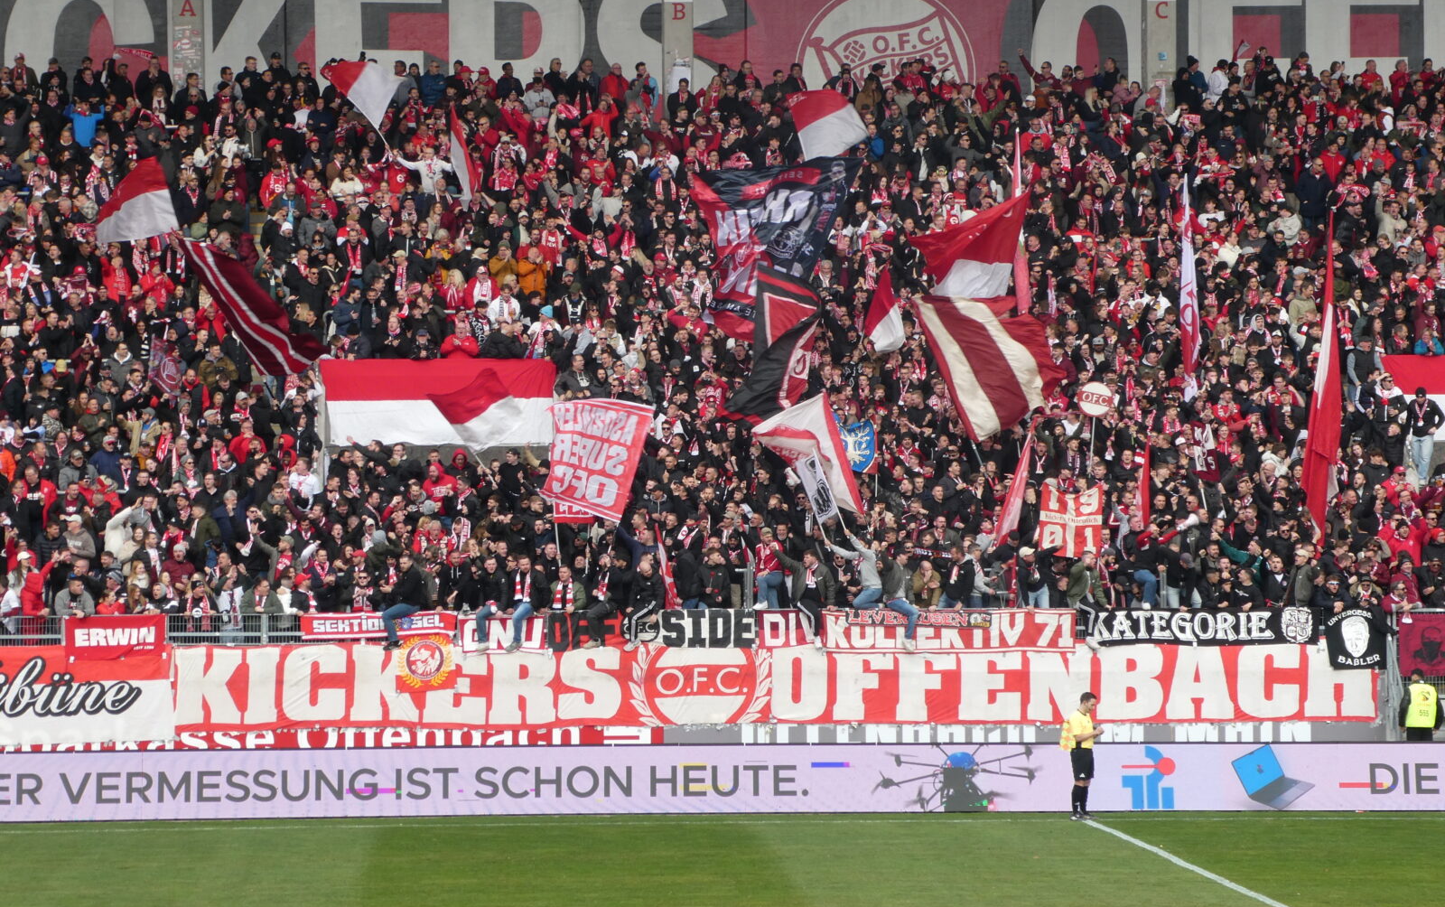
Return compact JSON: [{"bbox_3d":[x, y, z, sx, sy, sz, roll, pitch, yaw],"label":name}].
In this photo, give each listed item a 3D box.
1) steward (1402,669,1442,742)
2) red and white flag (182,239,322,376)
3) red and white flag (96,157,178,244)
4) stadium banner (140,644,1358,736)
[{"bbox_3d":[10.719,4.203,86.300,0.640,1.820,0.380,0,-1,-11],"label":"steward"},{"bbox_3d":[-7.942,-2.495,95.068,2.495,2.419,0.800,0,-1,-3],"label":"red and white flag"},{"bbox_3d":[-10.012,-4.312,96.300,1.408,1.505,0.450,0,-1,-3],"label":"red and white flag"},{"bbox_3d":[0.785,3.601,87.041,18.582,1.326,0.100,0,-1,-3],"label":"stadium banner"}]

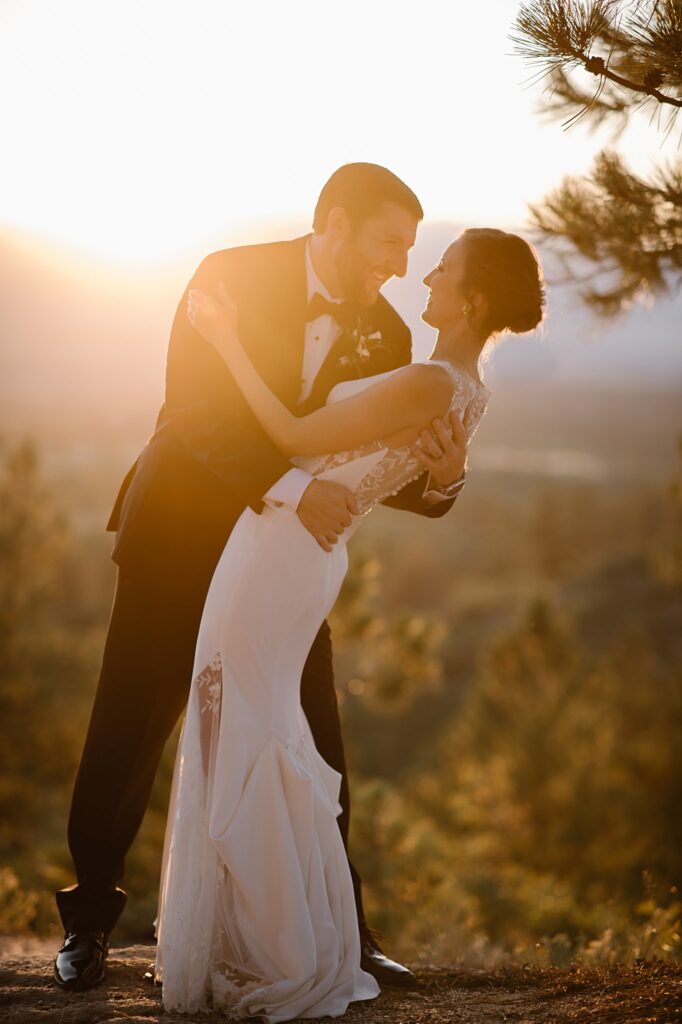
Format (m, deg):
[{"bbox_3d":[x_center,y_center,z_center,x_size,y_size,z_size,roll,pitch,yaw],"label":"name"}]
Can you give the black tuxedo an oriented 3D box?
[{"bbox_3d":[-0.170,0.148,4.880,0.690,1.410,0.570,-3,4,-41],"label":"black tuxedo"}]

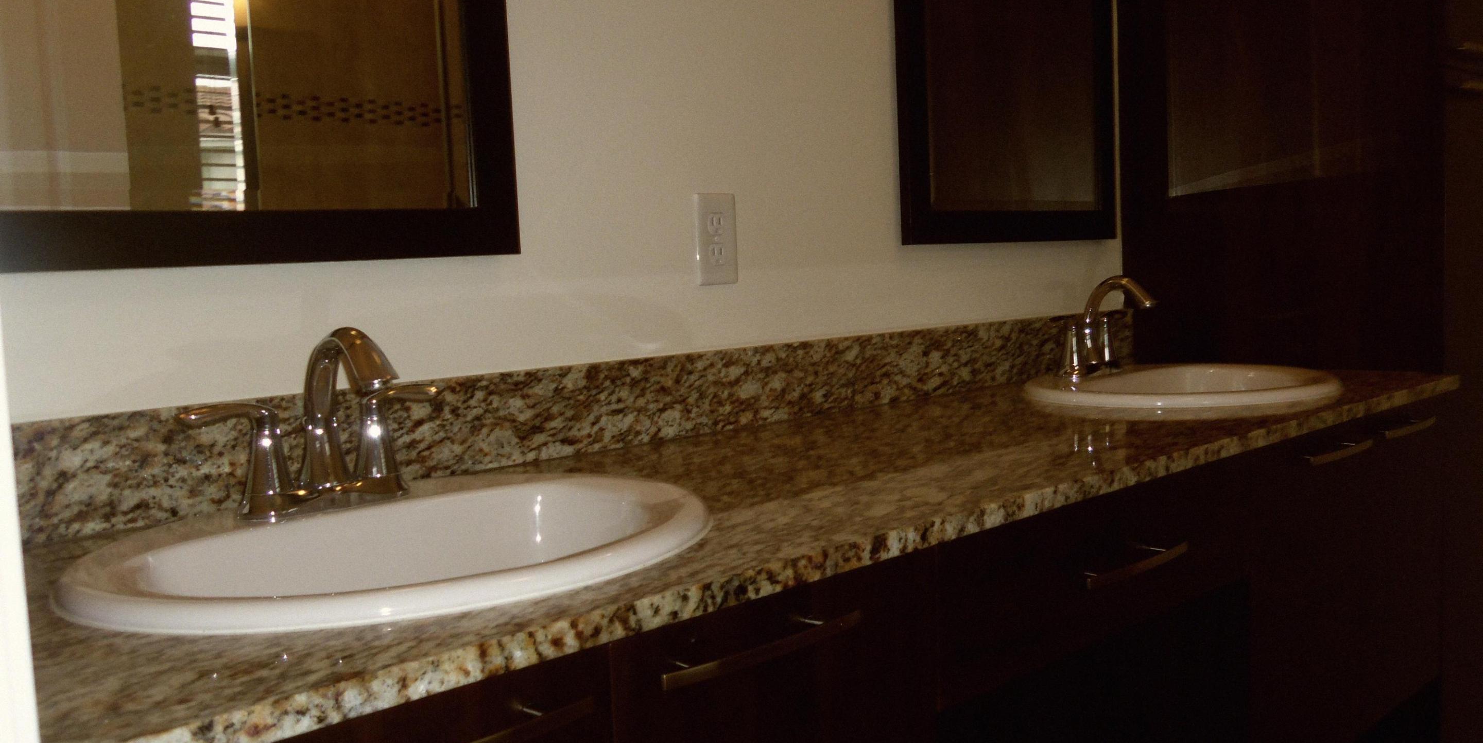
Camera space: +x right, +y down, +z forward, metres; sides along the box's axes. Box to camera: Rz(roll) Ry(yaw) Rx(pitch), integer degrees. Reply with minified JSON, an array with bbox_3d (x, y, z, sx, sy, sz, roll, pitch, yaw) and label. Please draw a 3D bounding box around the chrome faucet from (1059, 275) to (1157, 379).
[{"bbox_3d":[0.589,-0.073,1.873,0.230,0.157,0.160,-7,6,-42],"label":"chrome faucet"}]

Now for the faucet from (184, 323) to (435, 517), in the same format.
[{"bbox_3d":[-0.339,0.040,1.023,0.235,0.157,0.160,-7,6,-42],"label":"faucet"}]

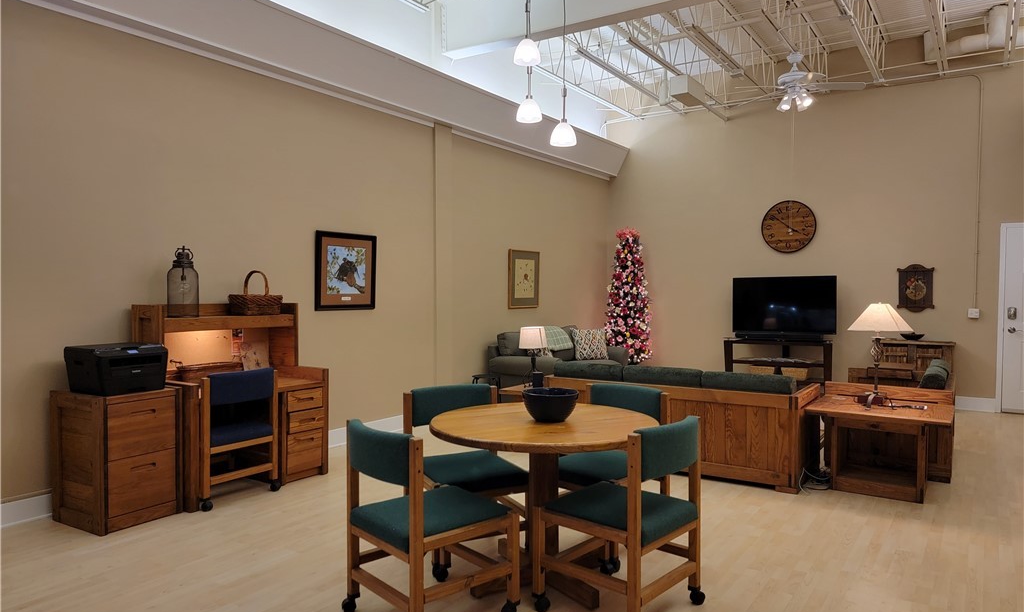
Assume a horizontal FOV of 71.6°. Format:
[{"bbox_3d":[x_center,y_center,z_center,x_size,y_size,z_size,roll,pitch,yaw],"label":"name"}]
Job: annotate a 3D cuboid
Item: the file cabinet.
[{"bbox_3d":[-2.355,0.879,4.245,0.533,0.765,0.472,0,1,32],"label":"file cabinet"}]

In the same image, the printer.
[{"bbox_3d":[-2.308,0.365,4.156,0.400,0.260,0.408,1,2,33],"label":"printer"}]

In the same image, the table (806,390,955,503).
[{"bbox_3d":[2.546,0.979,4.908,0.845,0.550,0.763,1,2,33],"label":"table"}]

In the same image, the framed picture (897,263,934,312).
[{"bbox_3d":[4.710,-0.213,8.287,0.375,0.590,0.030,1,2,33],"label":"framed picture"}]

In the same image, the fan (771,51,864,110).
[{"bbox_3d":[2.847,-2.245,7.131,1.355,0.607,1.355,0,1,34],"label":"fan"}]

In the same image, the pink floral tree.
[{"bbox_3d":[1.605,0.038,9.770,0.670,2.200,0.670,1,2,33],"label":"pink floral tree"}]

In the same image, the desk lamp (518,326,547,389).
[{"bbox_3d":[0.183,0.430,6.024,0.236,0.525,0.236,0,1,0],"label":"desk lamp"}]

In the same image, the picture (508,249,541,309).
[{"bbox_3d":[0.155,-0.314,8.609,0.030,0.690,0.660,1,2,33],"label":"picture"}]

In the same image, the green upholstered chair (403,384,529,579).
[{"bbox_3d":[-0.214,0.851,3.534,0.521,0.834,0.536,-1,1,-29],"label":"green upholstered chair"}]

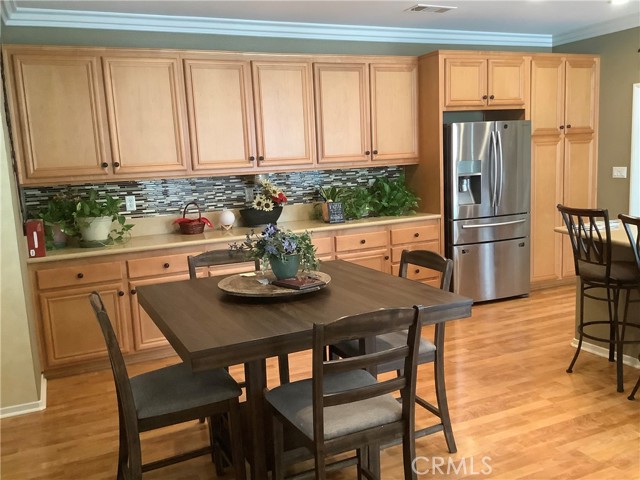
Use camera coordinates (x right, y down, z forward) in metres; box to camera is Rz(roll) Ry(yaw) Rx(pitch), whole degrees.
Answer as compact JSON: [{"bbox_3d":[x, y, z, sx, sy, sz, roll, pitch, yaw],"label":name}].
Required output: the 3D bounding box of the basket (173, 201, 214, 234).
[{"bbox_3d":[-1.081,-0.194,4.901,0.330,0.275,0.200,-6,9,-23],"label":"basket"}]

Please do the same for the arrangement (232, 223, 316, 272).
[{"bbox_3d":[-0.221,0.053,2.726,0.410,0.280,0.340,-4,8,-8],"label":"arrangement"}]

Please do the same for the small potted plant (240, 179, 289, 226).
[{"bbox_3d":[-0.503,-0.334,5.150,0.420,0.425,0.200,-6,9,-23],"label":"small potted plant"}]

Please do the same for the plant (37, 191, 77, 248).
[{"bbox_3d":[-1.930,-0.153,4.221,0.280,0.415,0.290,-6,9,-24],"label":"plant"}]

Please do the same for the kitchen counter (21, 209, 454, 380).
[{"bbox_3d":[-0.527,0.354,4.896,3.393,0.914,0.650,-6,9,-24],"label":"kitchen counter"}]

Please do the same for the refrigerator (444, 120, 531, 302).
[{"bbox_3d":[1.532,-0.262,5.731,0.916,1.758,0.725,-6,9,-23],"label":"refrigerator"}]

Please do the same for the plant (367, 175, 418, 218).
[{"bbox_3d":[0.710,-0.429,5.586,0.460,0.370,0.320,-6,9,-23],"label":"plant"}]

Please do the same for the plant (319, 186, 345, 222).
[{"bbox_3d":[0.102,-0.330,5.088,0.210,0.320,0.200,-6,9,-24],"label":"plant"}]

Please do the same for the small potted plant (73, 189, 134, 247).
[{"bbox_3d":[-1.615,-0.176,4.272,0.410,0.416,0.380,-6,9,-24],"label":"small potted plant"}]

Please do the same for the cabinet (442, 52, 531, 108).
[{"bbox_3d":[1.449,-1.516,5.627,1.005,0.525,0.615,-6,9,-23],"label":"cabinet"}]

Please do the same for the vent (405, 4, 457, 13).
[{"bbox_3d":[0.955,-1.963,4.902,0.405,0.021,0.205,-6,9,-23],"label":"vent"}]

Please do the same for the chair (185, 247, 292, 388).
[{"bbox_3d":[-0.413,0.566,3.117,0.440,0.985,0.520,-6,9,-21],"label":"chair"}]

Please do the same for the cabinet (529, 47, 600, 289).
[{"bbox_3d":[2.345,-0.687,6.093,0.965,2.354,0.617,-6,9,-24],"label":"cabinet"}]

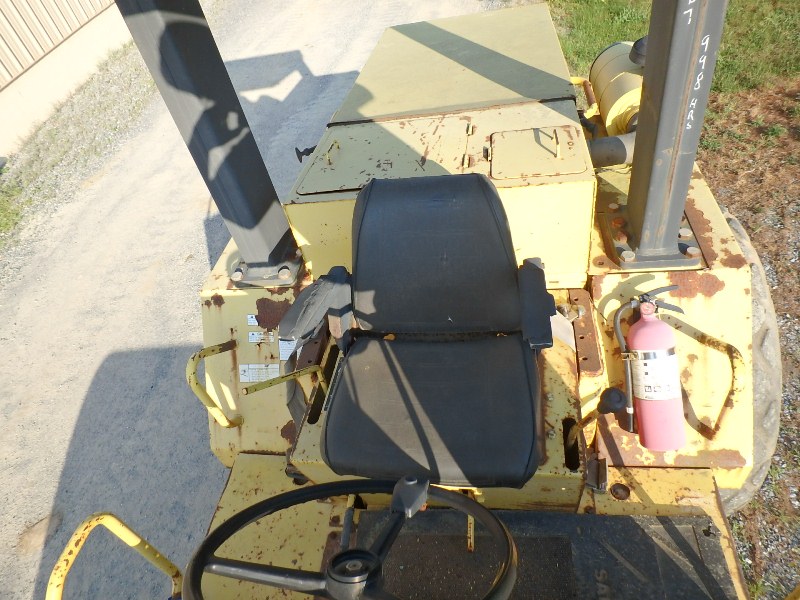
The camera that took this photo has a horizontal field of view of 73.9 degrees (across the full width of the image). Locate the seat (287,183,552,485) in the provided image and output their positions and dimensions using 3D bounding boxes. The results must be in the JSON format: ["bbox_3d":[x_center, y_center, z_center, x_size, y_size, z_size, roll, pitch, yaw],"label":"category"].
[{"bbox_3d":[0.048,0.052,1.239,0.607,0.458,0.590,-2,44,13],"label":"seat"}]

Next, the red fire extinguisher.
[{"bbox_3d":[0.643,0.169,1.344,0.162,0.394,0.114,-7,1,20],"label":"red fire extinguisher"}]

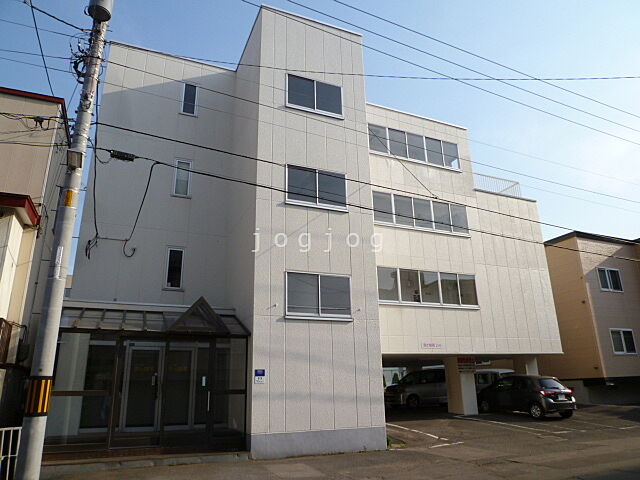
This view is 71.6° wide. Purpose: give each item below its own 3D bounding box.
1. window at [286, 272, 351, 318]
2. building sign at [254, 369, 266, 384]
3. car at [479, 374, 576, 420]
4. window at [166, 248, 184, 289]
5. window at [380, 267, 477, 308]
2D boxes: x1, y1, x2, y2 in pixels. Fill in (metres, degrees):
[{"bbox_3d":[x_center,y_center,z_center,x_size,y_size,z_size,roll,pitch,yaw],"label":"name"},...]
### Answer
[{"bbox_3d":[-0.001,1.408,11.026,1.785,1.148,0.130,6,-19,-22],"label":"window"},{"bbox_3d":[-1.326,3.049,9.877,0.228,0.294,0.030,6,-19,-22],"label":"building sign"},{"bbox_3d":[8.215,6.412,18.220,1.695,1.500,3.945,7,-19,-23],"label":"car"},{"bbox_3d":[-4.228,0.866,12.927,0.462,1.208,0.130,6,-19,-22],"label":"window"},{"bbox_3d":[4.054,1.803,16.332,4.442,1.293,0.150,6,-19,-22],"label":"window"}]

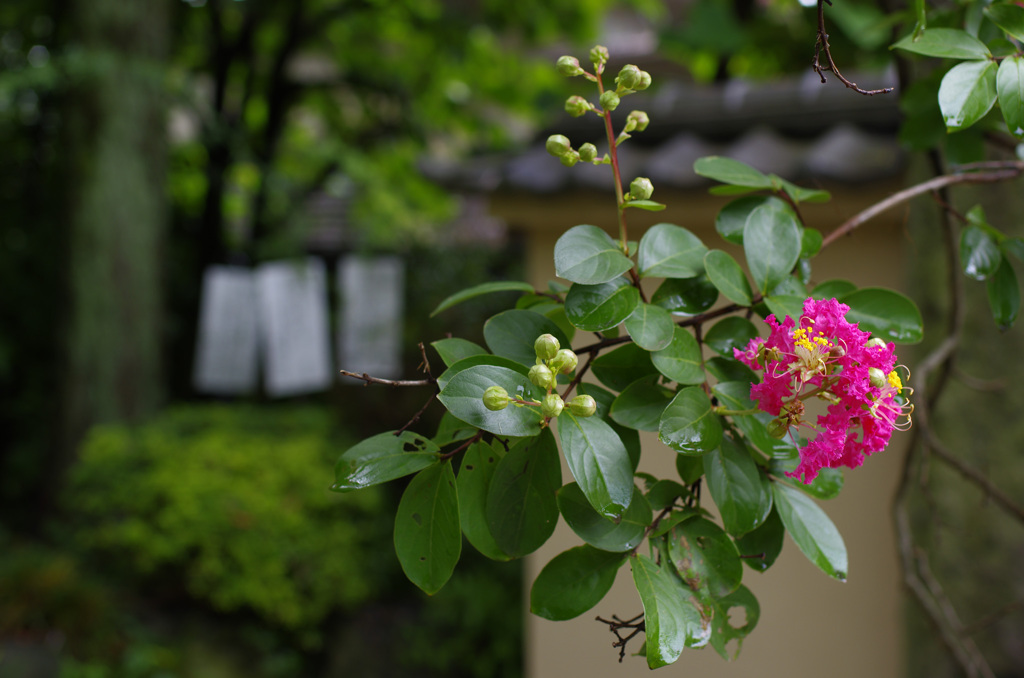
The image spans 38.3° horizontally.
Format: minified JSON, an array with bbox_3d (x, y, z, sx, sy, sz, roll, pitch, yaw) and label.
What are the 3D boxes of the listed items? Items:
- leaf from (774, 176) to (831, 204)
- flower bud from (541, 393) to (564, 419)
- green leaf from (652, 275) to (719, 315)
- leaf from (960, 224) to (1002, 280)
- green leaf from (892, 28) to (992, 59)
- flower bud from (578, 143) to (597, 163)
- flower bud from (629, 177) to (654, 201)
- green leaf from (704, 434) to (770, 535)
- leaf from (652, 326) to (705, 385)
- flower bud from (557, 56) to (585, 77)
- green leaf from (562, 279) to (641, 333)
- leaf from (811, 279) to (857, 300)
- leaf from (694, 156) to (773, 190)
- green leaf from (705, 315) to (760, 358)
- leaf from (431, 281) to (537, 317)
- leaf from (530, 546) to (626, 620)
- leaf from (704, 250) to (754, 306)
[{"bbox_3d":[0.122,-0.062,0.619,0.032,0.007,0.015,11,-2,-37],"label":"leaf"},{"bbox_3d":[0.015,0.026,0.560,0.009,0.009,0.009,0,-24,0],"label":"flower bud"},{"bbox_3d":[0.070,-0.020,0.595,0.027,0.021,0.007,-16,-49,21],"label":"green leaf"},{"bbox_3d":[0.238,-0.044,0.749,0.019,0.032,0.007,-15,-25,3],"label":"leaf"},{"bbox_3d":[0.178,-0.122,0.610,0.046,0.019,0.006,1,-42,-15],"label":"green leaf"},{"bbox_3d":[0.033,-0.083,0.654,0.009,0.009,0.009,-14,-47,14],"label":"flower bud"},{"bbox_3d":[0.051,-0.059,0.580,0.009,0.010,0.009,23,18,-8],"label":"flower bud"},{"bbox_3d":[0.083,0.054,0.547,0.023,0.040,0.010,-6,-22,-6],"label":"green leaf"},{"bbox_3d":[0.072,0.007,0.637,0.024,0.025,0.007,16,-15,24],"label":"leaf"},{"bbox_3d":[0.022,-0.107,0.580,0.009,0.008,0.008,22,0,-18],"label":"flower bud"},{"bbox_3d":[0.034,-0.012,0.544,0.032,0.018,0.008,-25,-18,-22],"label":"green leaf"},{"bbox_3d":[0.131,-0.016,0.591,0.031,0.008,0.019,-7,39,-23],"label":"leaf"},{"bbox_3d":[0.090,-0.067,0.600,0.037,0.016,0.005,12,-49,-24],"label":"leaf"},{"bbox_3d":[0.091,-0.001,0.610,0.025,0.020,0.006,-3,-30,34],"label":"green leaf"},{"bbox_3d":[-0.014,-0.019,0.706,0.050,0.010,0.024,-13,7,0],"label":"leaf"},{"bbox_3d":[0.028,0.100,0.600,0.045,0.025,0.006,-29,-30,-13],"label":"leaf"},{"bbox_3d":[0.098,-0.028,0.669,0.031,0.019,0.007,49,2,30],"label":"leaf"}]

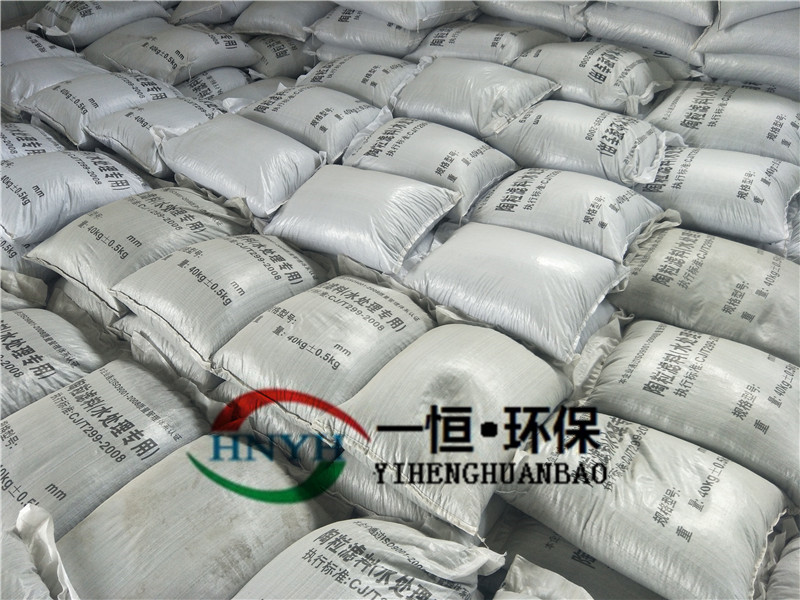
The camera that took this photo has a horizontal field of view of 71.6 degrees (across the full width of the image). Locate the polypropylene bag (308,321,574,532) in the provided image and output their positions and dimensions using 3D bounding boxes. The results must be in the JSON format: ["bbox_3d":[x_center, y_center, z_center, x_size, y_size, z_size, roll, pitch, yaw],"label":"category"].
[{"bbox_3d":[0.190,0.339,1.726,0.484,0.187,0.606,28,50,24],"label":"polypropylene bag"}]

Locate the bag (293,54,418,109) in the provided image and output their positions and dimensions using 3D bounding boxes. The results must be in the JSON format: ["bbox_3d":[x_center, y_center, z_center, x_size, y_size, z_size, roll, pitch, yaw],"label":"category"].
[{"bbox_3d":[-0.225,-1.351,3.369,0.622,0.206,0.510,18,48,16],"label":"bag"}]

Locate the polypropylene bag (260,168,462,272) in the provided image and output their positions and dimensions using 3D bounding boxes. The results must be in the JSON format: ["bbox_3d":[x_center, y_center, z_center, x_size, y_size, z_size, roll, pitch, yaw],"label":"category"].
[{"bbox_3d":[-0.151,-0.341,2.171,0.622,0.206,0.510,18,50,21],"label":"polypropylene bag"}]

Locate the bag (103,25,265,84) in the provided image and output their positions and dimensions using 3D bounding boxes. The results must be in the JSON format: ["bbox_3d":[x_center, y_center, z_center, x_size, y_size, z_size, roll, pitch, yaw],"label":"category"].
[{"bbox_3d":[-1.125,-1.303,2.936,0.510,0.206,0.622,28,47,23],"label":"bag"}]

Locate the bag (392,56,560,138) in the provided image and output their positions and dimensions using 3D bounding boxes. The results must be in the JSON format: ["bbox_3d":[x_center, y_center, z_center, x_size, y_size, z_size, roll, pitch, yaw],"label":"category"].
[{"bbox_3d":[0.370,-1.012,2.733,0.675,0.190,0.475,32,53,30],"label":"bag"}]

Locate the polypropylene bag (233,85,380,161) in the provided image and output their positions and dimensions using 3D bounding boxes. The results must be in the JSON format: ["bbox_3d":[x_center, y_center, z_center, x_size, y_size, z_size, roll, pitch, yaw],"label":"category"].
[{"bbox_3d":[-0.456,-0.882,2.737,0.675,0.190,0.475,22,48,22],"label":"polypropylene bag"}]

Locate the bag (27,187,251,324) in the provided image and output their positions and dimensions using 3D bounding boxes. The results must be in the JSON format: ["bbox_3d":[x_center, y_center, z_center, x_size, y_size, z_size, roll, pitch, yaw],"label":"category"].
[{"bbox_3d":[-0.923,-0.229,2.039,0.510,0.206,0.622,25,47,22],"label":"bag"}]

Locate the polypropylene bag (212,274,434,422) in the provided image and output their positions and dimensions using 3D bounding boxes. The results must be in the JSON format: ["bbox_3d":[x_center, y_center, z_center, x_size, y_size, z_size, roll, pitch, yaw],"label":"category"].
[{"bbox_3d":[-0.229,0.133,1.847,0.484,0.187,0.606,25,49,22],"label":"polypropylene bag"}]

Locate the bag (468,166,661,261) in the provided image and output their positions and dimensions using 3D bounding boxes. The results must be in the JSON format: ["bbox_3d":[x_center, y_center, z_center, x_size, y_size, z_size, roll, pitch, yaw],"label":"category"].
[{"bbox_3d":[0.639,-0.339,2.145,0.622,0.206,0.510,23,43,27],"label":"bag"}]

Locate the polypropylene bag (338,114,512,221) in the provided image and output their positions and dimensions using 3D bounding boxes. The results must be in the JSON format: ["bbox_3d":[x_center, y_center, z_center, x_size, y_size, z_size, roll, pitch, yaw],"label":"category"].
[{"bbox_3d":[0.134,-0.606,2.478,0.675,0.190,0.475,31,52,29],"label":"polypropylene bag"}]

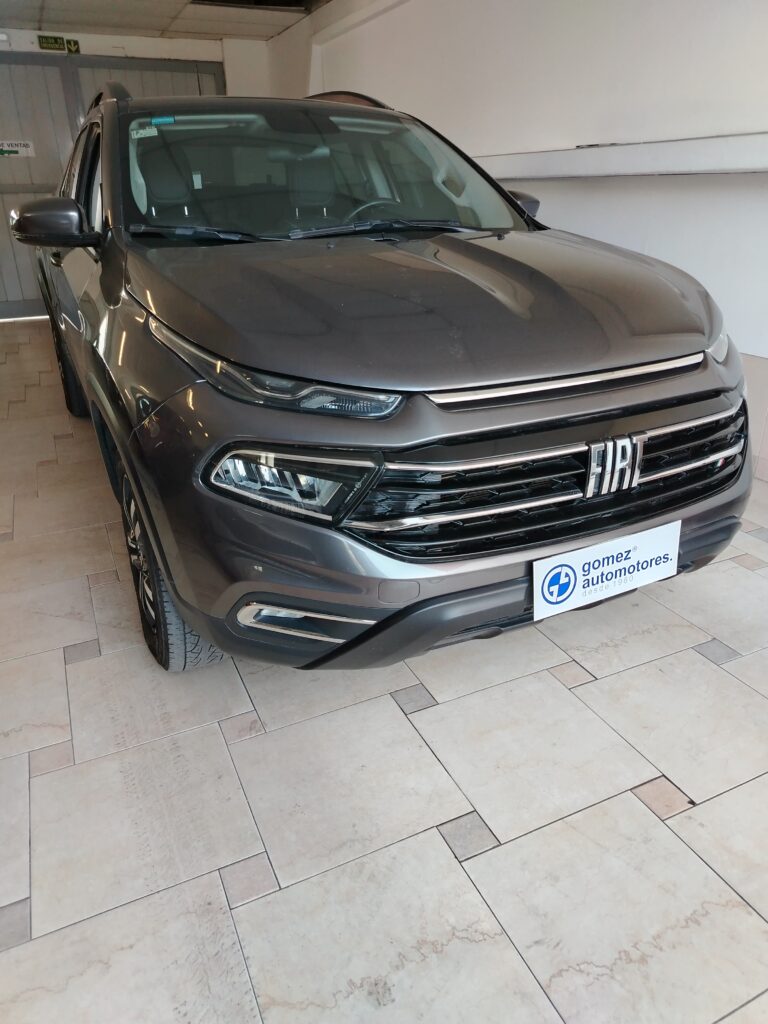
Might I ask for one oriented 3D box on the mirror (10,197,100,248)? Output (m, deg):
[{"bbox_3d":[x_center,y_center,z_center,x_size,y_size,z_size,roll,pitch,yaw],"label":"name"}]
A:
[{"bbox_3d":[-1.048,-0.923,2.251,0.245,0.155,0.190,-12,26,-23],"label":"mirror"}]

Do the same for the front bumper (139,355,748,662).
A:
[{"bbox_3d":[0.377,-0.055,1.729,1.780,0.690,0.550,-12,26,-23],"label":"front bumper"}]

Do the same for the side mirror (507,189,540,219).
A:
[{"bbox_3d":[0.559,-1.277,2.966,0.245,0.155,0.190,-12,26,-23],"label":"side mirror"}]

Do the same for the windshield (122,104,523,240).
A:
[{"bbox_3d":[-0.218,-1.193,2.503,1.440,0.130,0.900,-12,58,-23],"label":"windshield"}]

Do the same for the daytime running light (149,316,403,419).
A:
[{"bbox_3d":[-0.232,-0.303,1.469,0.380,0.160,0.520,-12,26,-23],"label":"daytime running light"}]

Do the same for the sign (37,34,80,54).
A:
[{"bbox_3d":[-3.523,-5.072,7.707,0.405,0.150,0.020,-11,26,-21],"label":"sign"}]

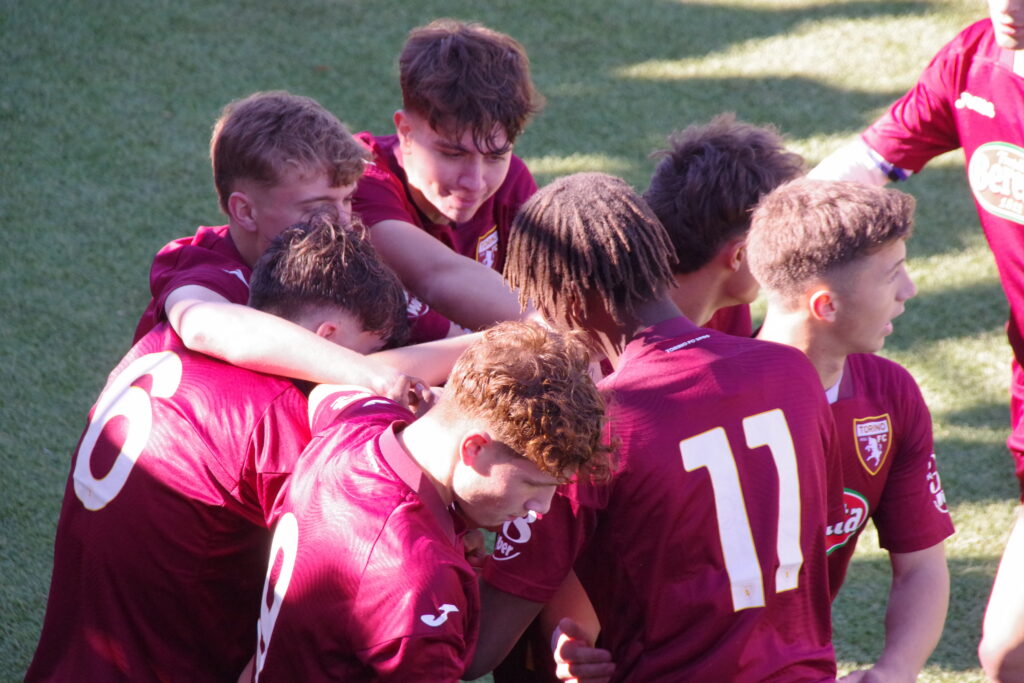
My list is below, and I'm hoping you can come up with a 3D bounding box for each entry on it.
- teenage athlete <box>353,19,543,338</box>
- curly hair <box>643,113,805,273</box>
[{"bbox_3d":[-0.091,0.294,11.234,0.580,1.600,0.750,-14,22,-36],"label":"teenage athlete"},{"bbox_3d":[0.299,-0.210,10.850,0.235,0.215,0.195,-7,18,-39],"label":"curly hair"}]

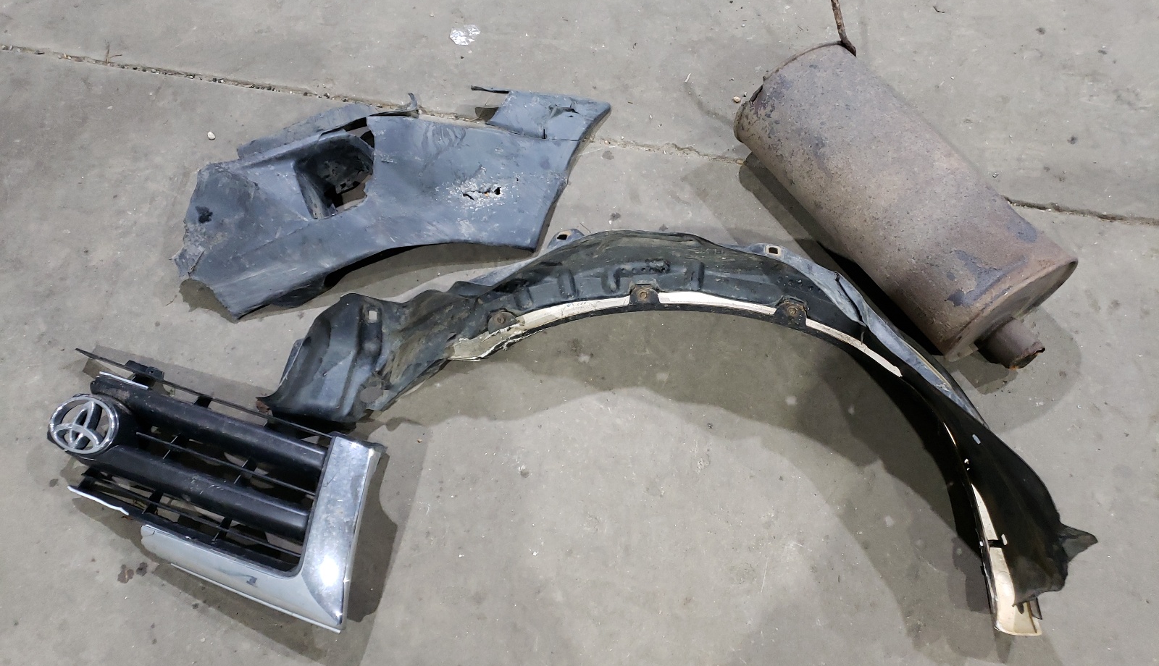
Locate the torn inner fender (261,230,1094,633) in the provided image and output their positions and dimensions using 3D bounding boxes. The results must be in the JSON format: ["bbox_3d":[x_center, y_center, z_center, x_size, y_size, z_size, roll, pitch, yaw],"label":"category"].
[{"bbox_3d":[0.158,0.024,1.280,1.170,0.210,0.560,15,59,9],"label":"torn inner fender"}]

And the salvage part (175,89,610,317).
[{"bbox_3d":[-0.306,-0.270,1.505,0.780,0.130,0.430,-8,58,-5],"label":"salvage part"}]

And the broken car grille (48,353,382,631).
[{"bbox_3d":[-0.515,0.200,1.207,0.510,0.120,0.255,15,59,9],"label":"broken car grille"}]

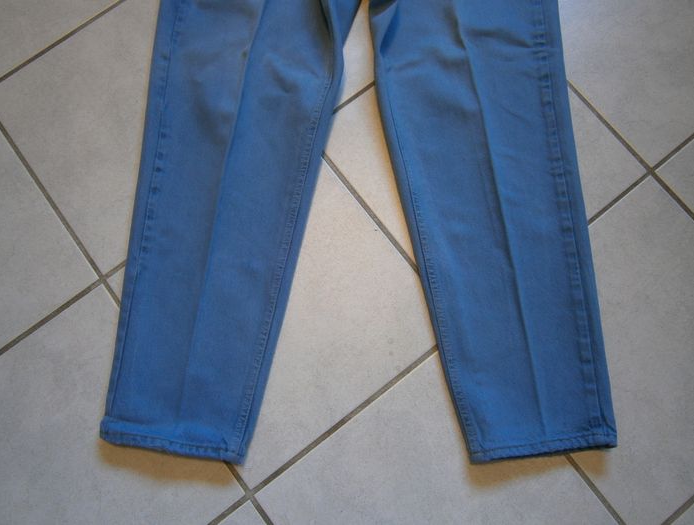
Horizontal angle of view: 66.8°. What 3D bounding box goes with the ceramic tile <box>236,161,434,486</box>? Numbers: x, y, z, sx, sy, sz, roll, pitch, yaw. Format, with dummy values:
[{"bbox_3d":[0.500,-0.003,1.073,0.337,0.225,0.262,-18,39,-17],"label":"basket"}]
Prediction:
[{"bbox_3d":[-0.095,0.056,0.755,0.358,0.010,0.358,-37,81,-6],"label":"ceramic tile"}]

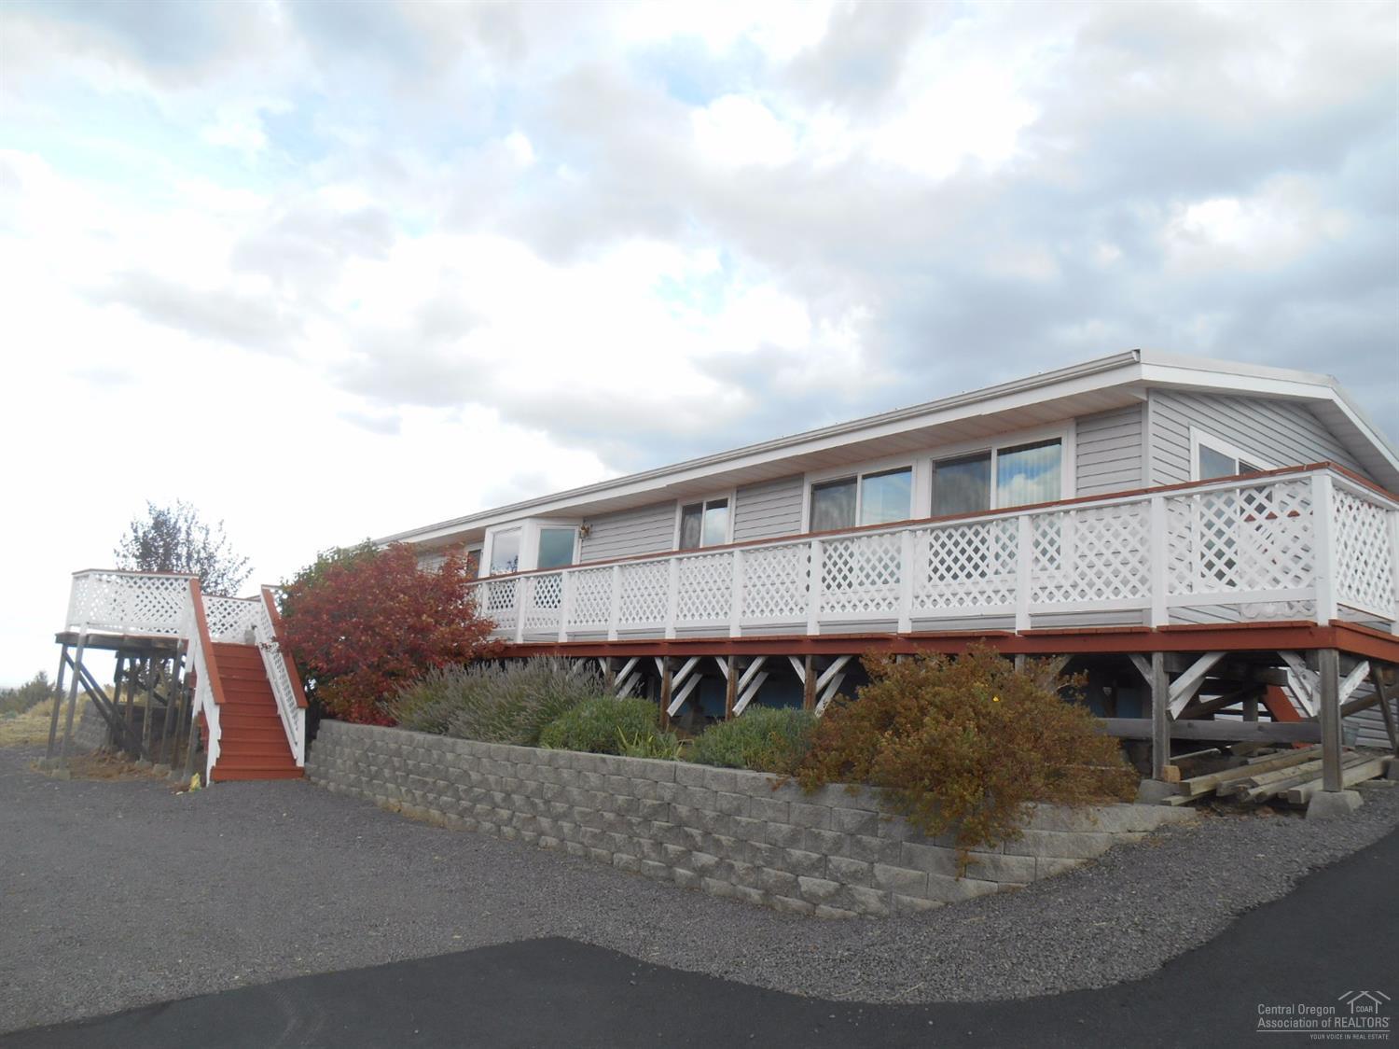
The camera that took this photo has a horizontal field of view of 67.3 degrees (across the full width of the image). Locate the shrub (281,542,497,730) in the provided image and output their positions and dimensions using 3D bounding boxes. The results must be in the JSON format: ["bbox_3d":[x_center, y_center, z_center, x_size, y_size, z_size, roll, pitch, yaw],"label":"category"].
[{"bbox_3d":[-4.759,1.656,16.231,3.100,2.900,3.100,10,-12,-37],"label":"shrub"}]

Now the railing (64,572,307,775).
[{"bbox_3d":[-8.726,2.525,17.607,3.300,3.100,4.700,10,-12,-37],"label":"railing"}]

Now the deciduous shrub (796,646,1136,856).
[{"bbox_3d":[1.885,1.589,7.715,2.150,1.470,2.500,10,-12,-37],"label":"deciduous shrub"}]

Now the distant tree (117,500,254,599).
[{"bbox_3d":[-12.511,1.875,25.605,3.100,4.900,3.100,10,-12,-37],"label":"distant tree"}]

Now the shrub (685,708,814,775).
[{"bbox_3d":[0.498,2.004,9.894,1.150,0.600,1.250,10,-12,-37],"label":"shrub"}]

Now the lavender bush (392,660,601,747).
[{"bbox_3d":[-2.728,2.295,13.906,1.950,1.050,3.800,10,-12,-37],"label":"lavender bush"}]

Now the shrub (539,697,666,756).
[{"bbox_3d":[-1.082,2.255,11.881,1.300,0.620,1.450,10,-12,-37],"label":"shrub"}]

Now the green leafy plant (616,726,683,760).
[{"bbox_3d":[-0.509,2.232,10.749,0.620,0.340,0.700,10,-12,-37],"label":"green leafy plant"}]

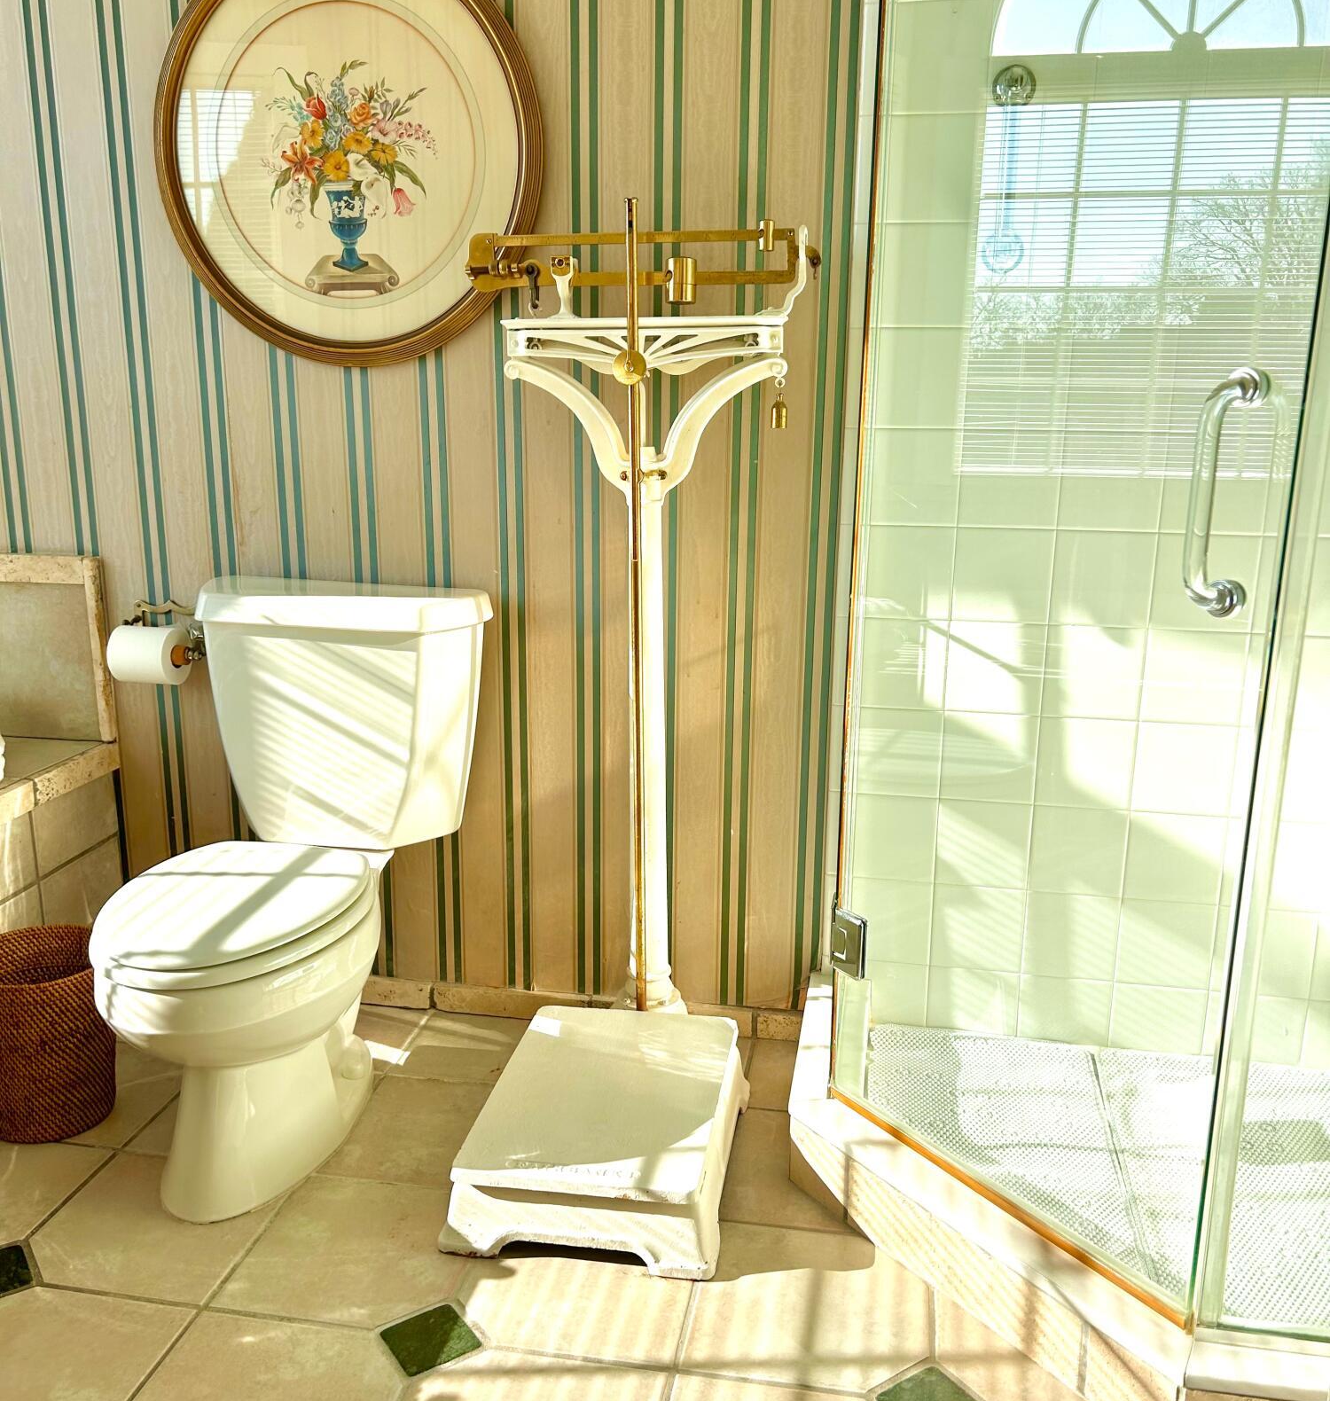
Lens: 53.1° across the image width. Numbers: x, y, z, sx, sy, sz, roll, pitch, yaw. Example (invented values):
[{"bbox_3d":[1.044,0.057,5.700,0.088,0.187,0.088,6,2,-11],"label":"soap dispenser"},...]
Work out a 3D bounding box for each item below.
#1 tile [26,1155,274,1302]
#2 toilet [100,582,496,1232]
[{"bbox_3d":[-0.713,0.737,1.875,0.297,0.010,0.297,3,14,10],"label":"tile"},{"bbox_3d":[-0.594,0.274,2.068,0.480,0.800,0.770,3,14,10],"label":"toilet"}]

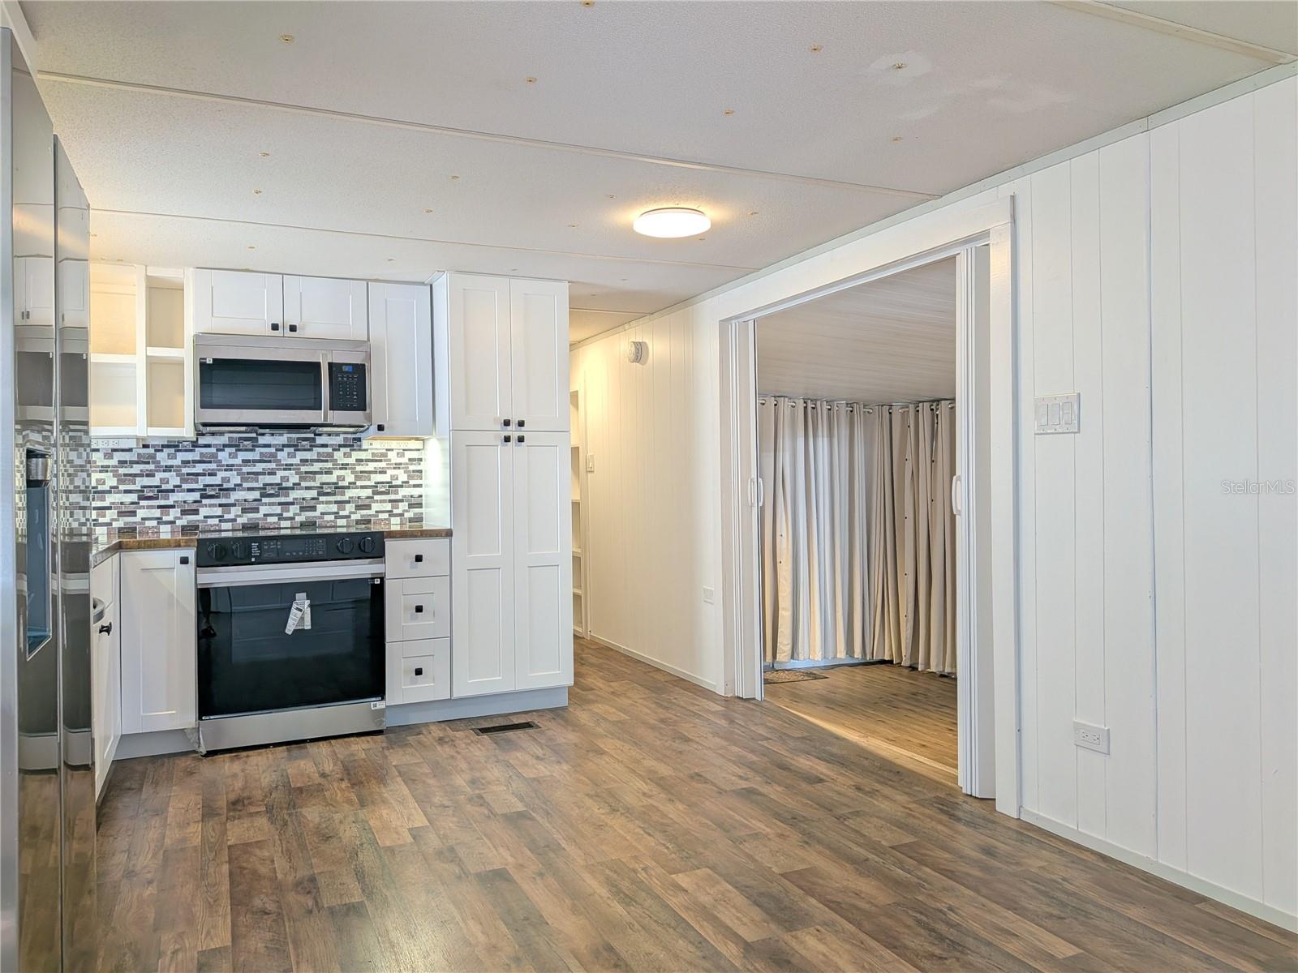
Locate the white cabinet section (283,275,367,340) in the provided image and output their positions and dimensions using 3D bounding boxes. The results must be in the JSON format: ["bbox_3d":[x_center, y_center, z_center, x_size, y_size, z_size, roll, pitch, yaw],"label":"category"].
[{"bbox_3d":[-1.602,-0.849,4.440,0.382,0.291,0.315,-1,1,-24],"label":"white cabinet section"}]

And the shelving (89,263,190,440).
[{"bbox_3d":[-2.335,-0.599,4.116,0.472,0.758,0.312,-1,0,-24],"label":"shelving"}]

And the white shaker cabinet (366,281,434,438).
[{"bbox_3d":[-1.275,-0.617,4.569,0.310,0.758,0.328,-1,0,-24],"label":"white shaker cabinet"}]

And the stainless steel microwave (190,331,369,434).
[{"bbox_3d":[-1.747,-0.469,4.319,0.753,0.431,0.410,-1,0,-24],"label":"stainless steel microwave"}]

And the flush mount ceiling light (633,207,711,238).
[{"bbox_3d":[0.090,-1.013,3.478,0.300,0.045,0.300,-1,0,0],"label":"flush mount ceiling light"}]

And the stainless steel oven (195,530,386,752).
[{"bbox_3d":[-1.660,0.664,4.193,0.760,0.914,0.670,-1,0,-24],"label":"stainless steel oven"}]

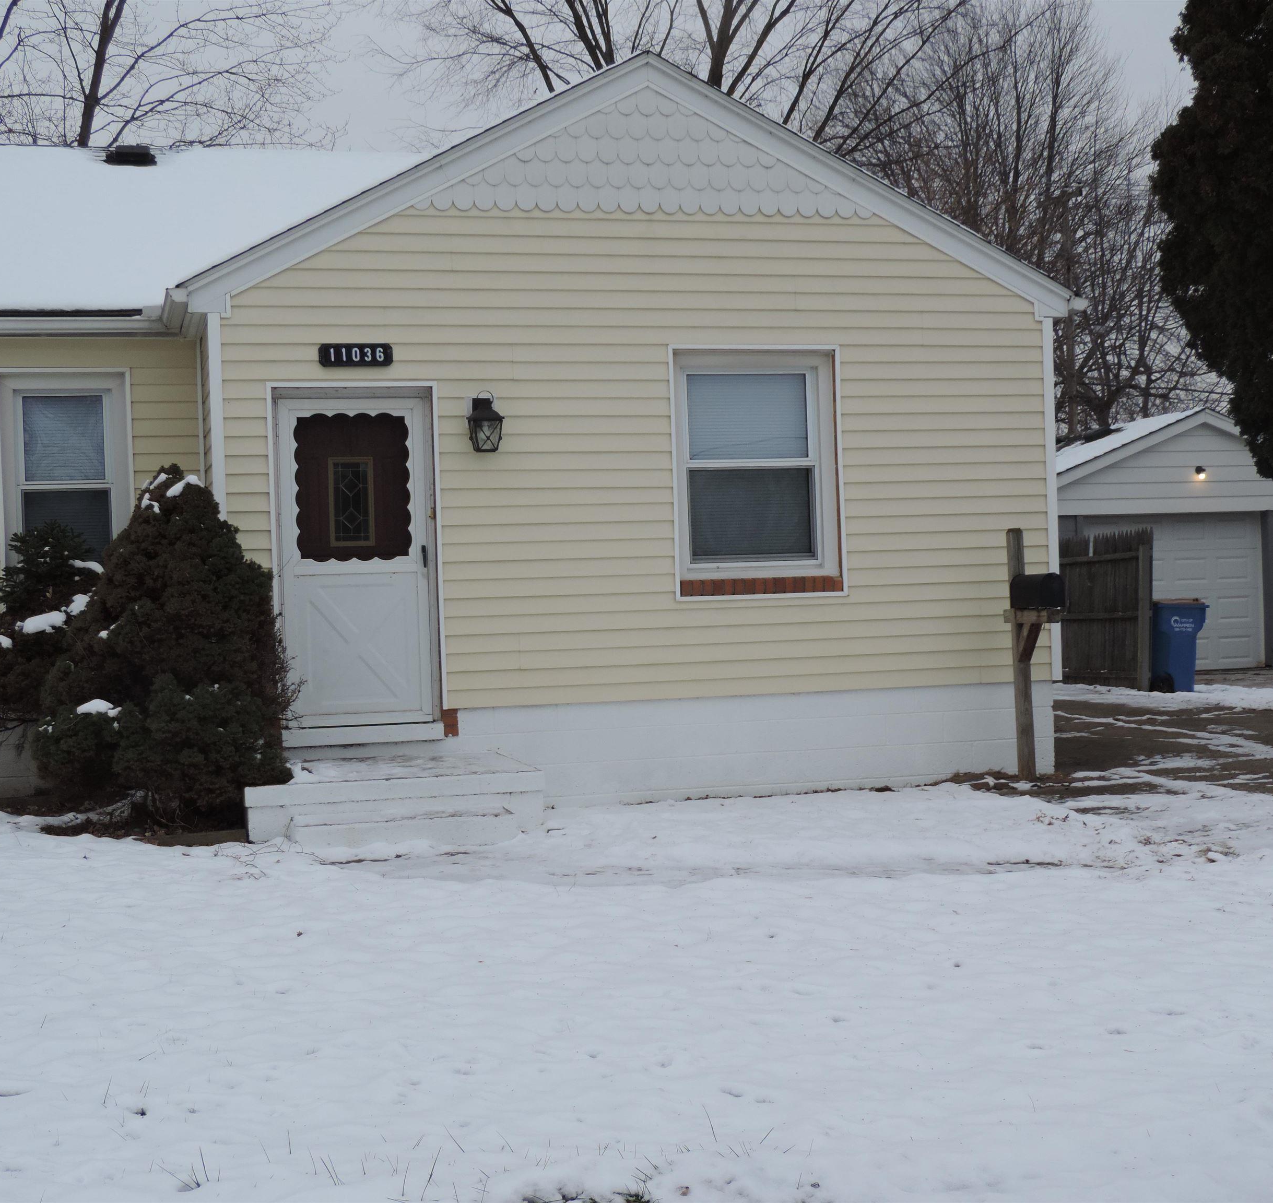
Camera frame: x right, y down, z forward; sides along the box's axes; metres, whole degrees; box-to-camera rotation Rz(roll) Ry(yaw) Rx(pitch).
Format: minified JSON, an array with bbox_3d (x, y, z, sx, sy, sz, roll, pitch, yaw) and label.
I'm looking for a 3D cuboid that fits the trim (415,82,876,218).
[{"bbox_3d":[0.082,-2.900,12.813,3.070,0.880,0.050,-2,0,-16],"label":"trim"}]

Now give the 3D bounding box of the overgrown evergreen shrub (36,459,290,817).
[{"bbox_3d":[-2.729,0.258,11.443,1.450,2.070,1.400,-2,0,-16],"label":"overgrown evergreen shrub"}]

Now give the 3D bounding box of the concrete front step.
[{"bbox_3d":[-1.462,1.147,11.477,1.660,0.350,1.720,-2,0,-16],"label":"concrete front step"}]

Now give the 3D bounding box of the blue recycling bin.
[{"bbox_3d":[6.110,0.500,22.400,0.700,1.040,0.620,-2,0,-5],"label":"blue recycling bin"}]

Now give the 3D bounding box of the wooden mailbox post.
[{"bbox_3d":[2.640,0.350,13.344,0.170,1.700,0.610,-2,0,-16],"label":"wooden mailbox post"}]

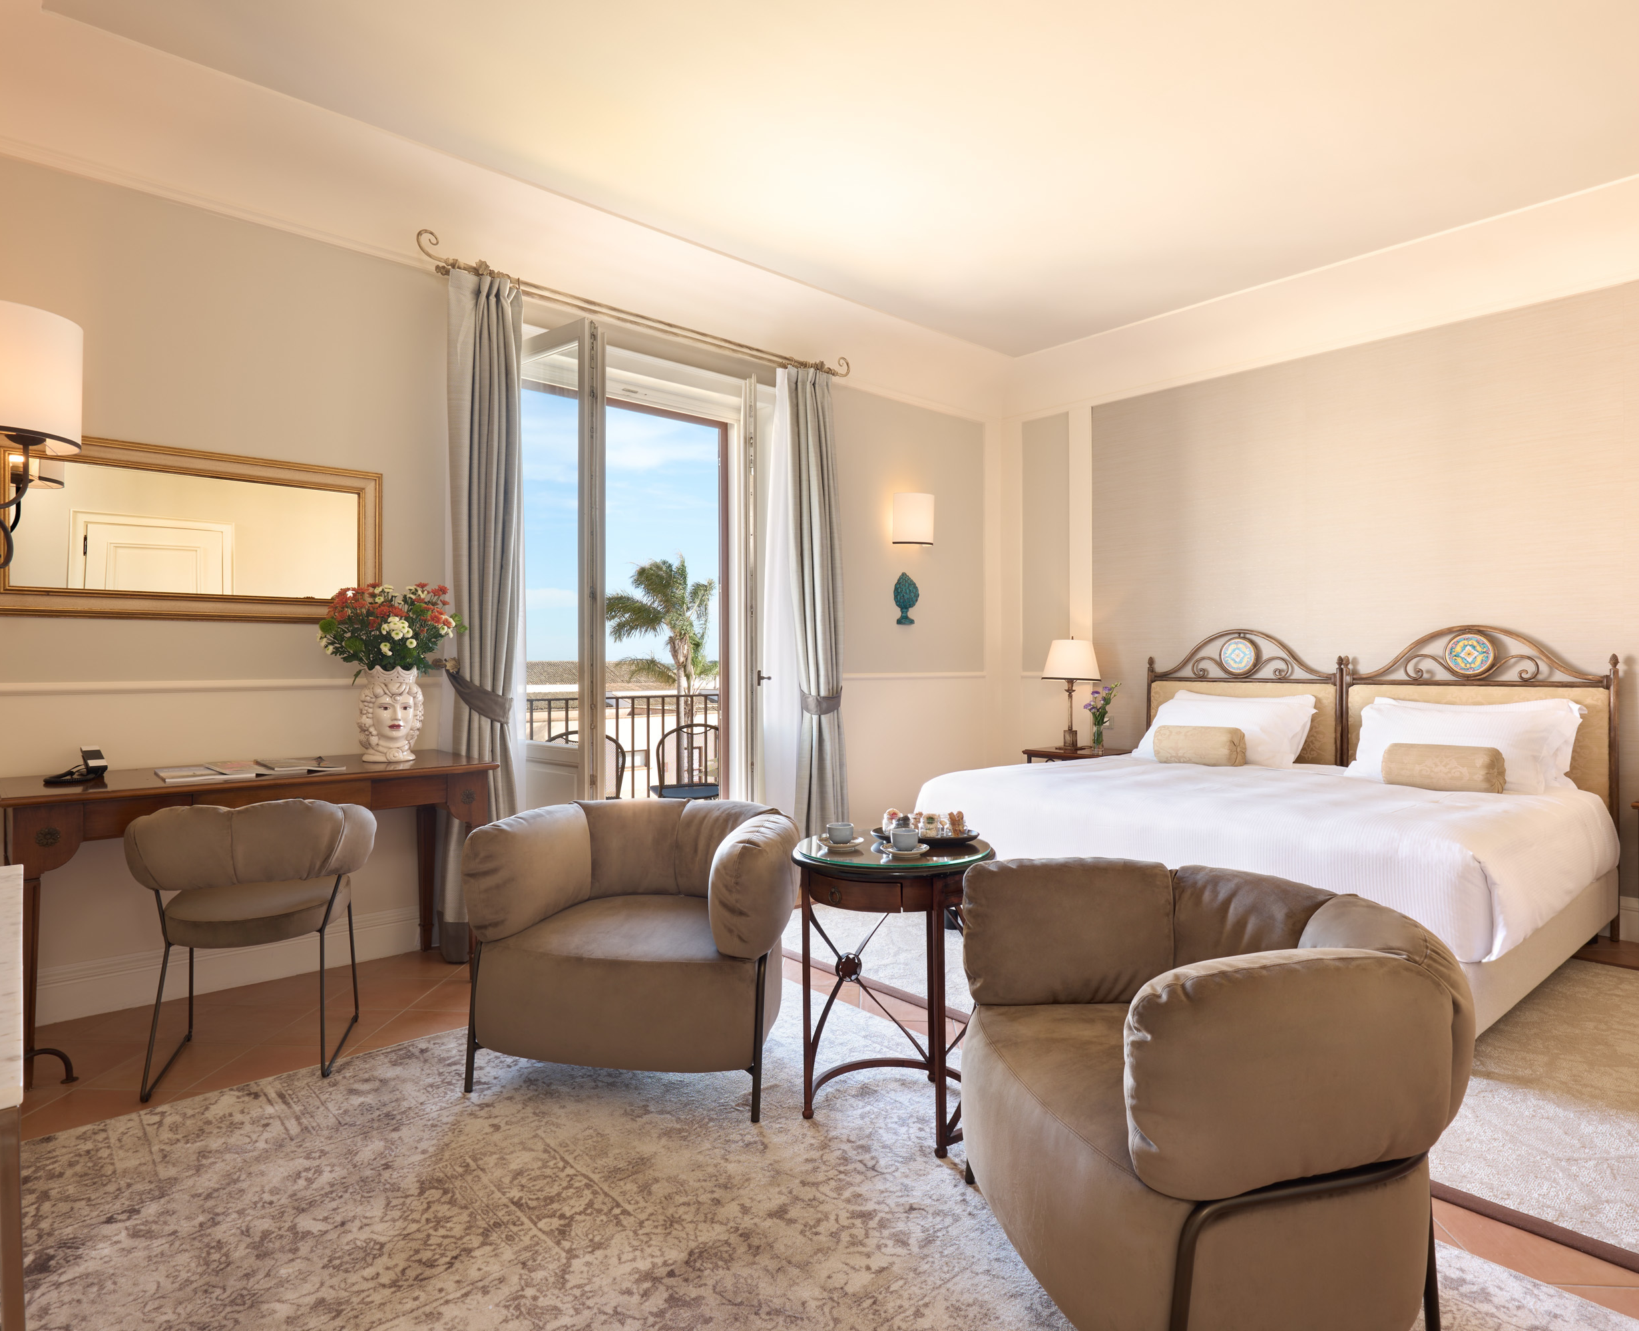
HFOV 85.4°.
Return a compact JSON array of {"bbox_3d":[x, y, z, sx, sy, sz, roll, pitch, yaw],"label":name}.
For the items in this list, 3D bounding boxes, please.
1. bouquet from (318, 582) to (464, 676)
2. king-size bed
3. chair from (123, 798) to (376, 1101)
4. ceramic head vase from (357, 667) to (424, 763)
[{"bbox_3d":[-1.535,-0.138,3.180,0.520,0.350,0.440,0,0,-41],"label":"bouquet"},{"bbox_3d":[1.795,0.465,3.702,2.060,1.290,2.040,0,0,-40],"label":"king-size bed"},{"bbox_3d":[-1.600,0.738,2.537,0.600,0.750,0.540,0,0,-18],"label":"chair"},{"bbox_3d":[-1.550,0.169,3.200,0.240,0.345,0.240,0,0,-38],"label":"ceramic head vase"}]

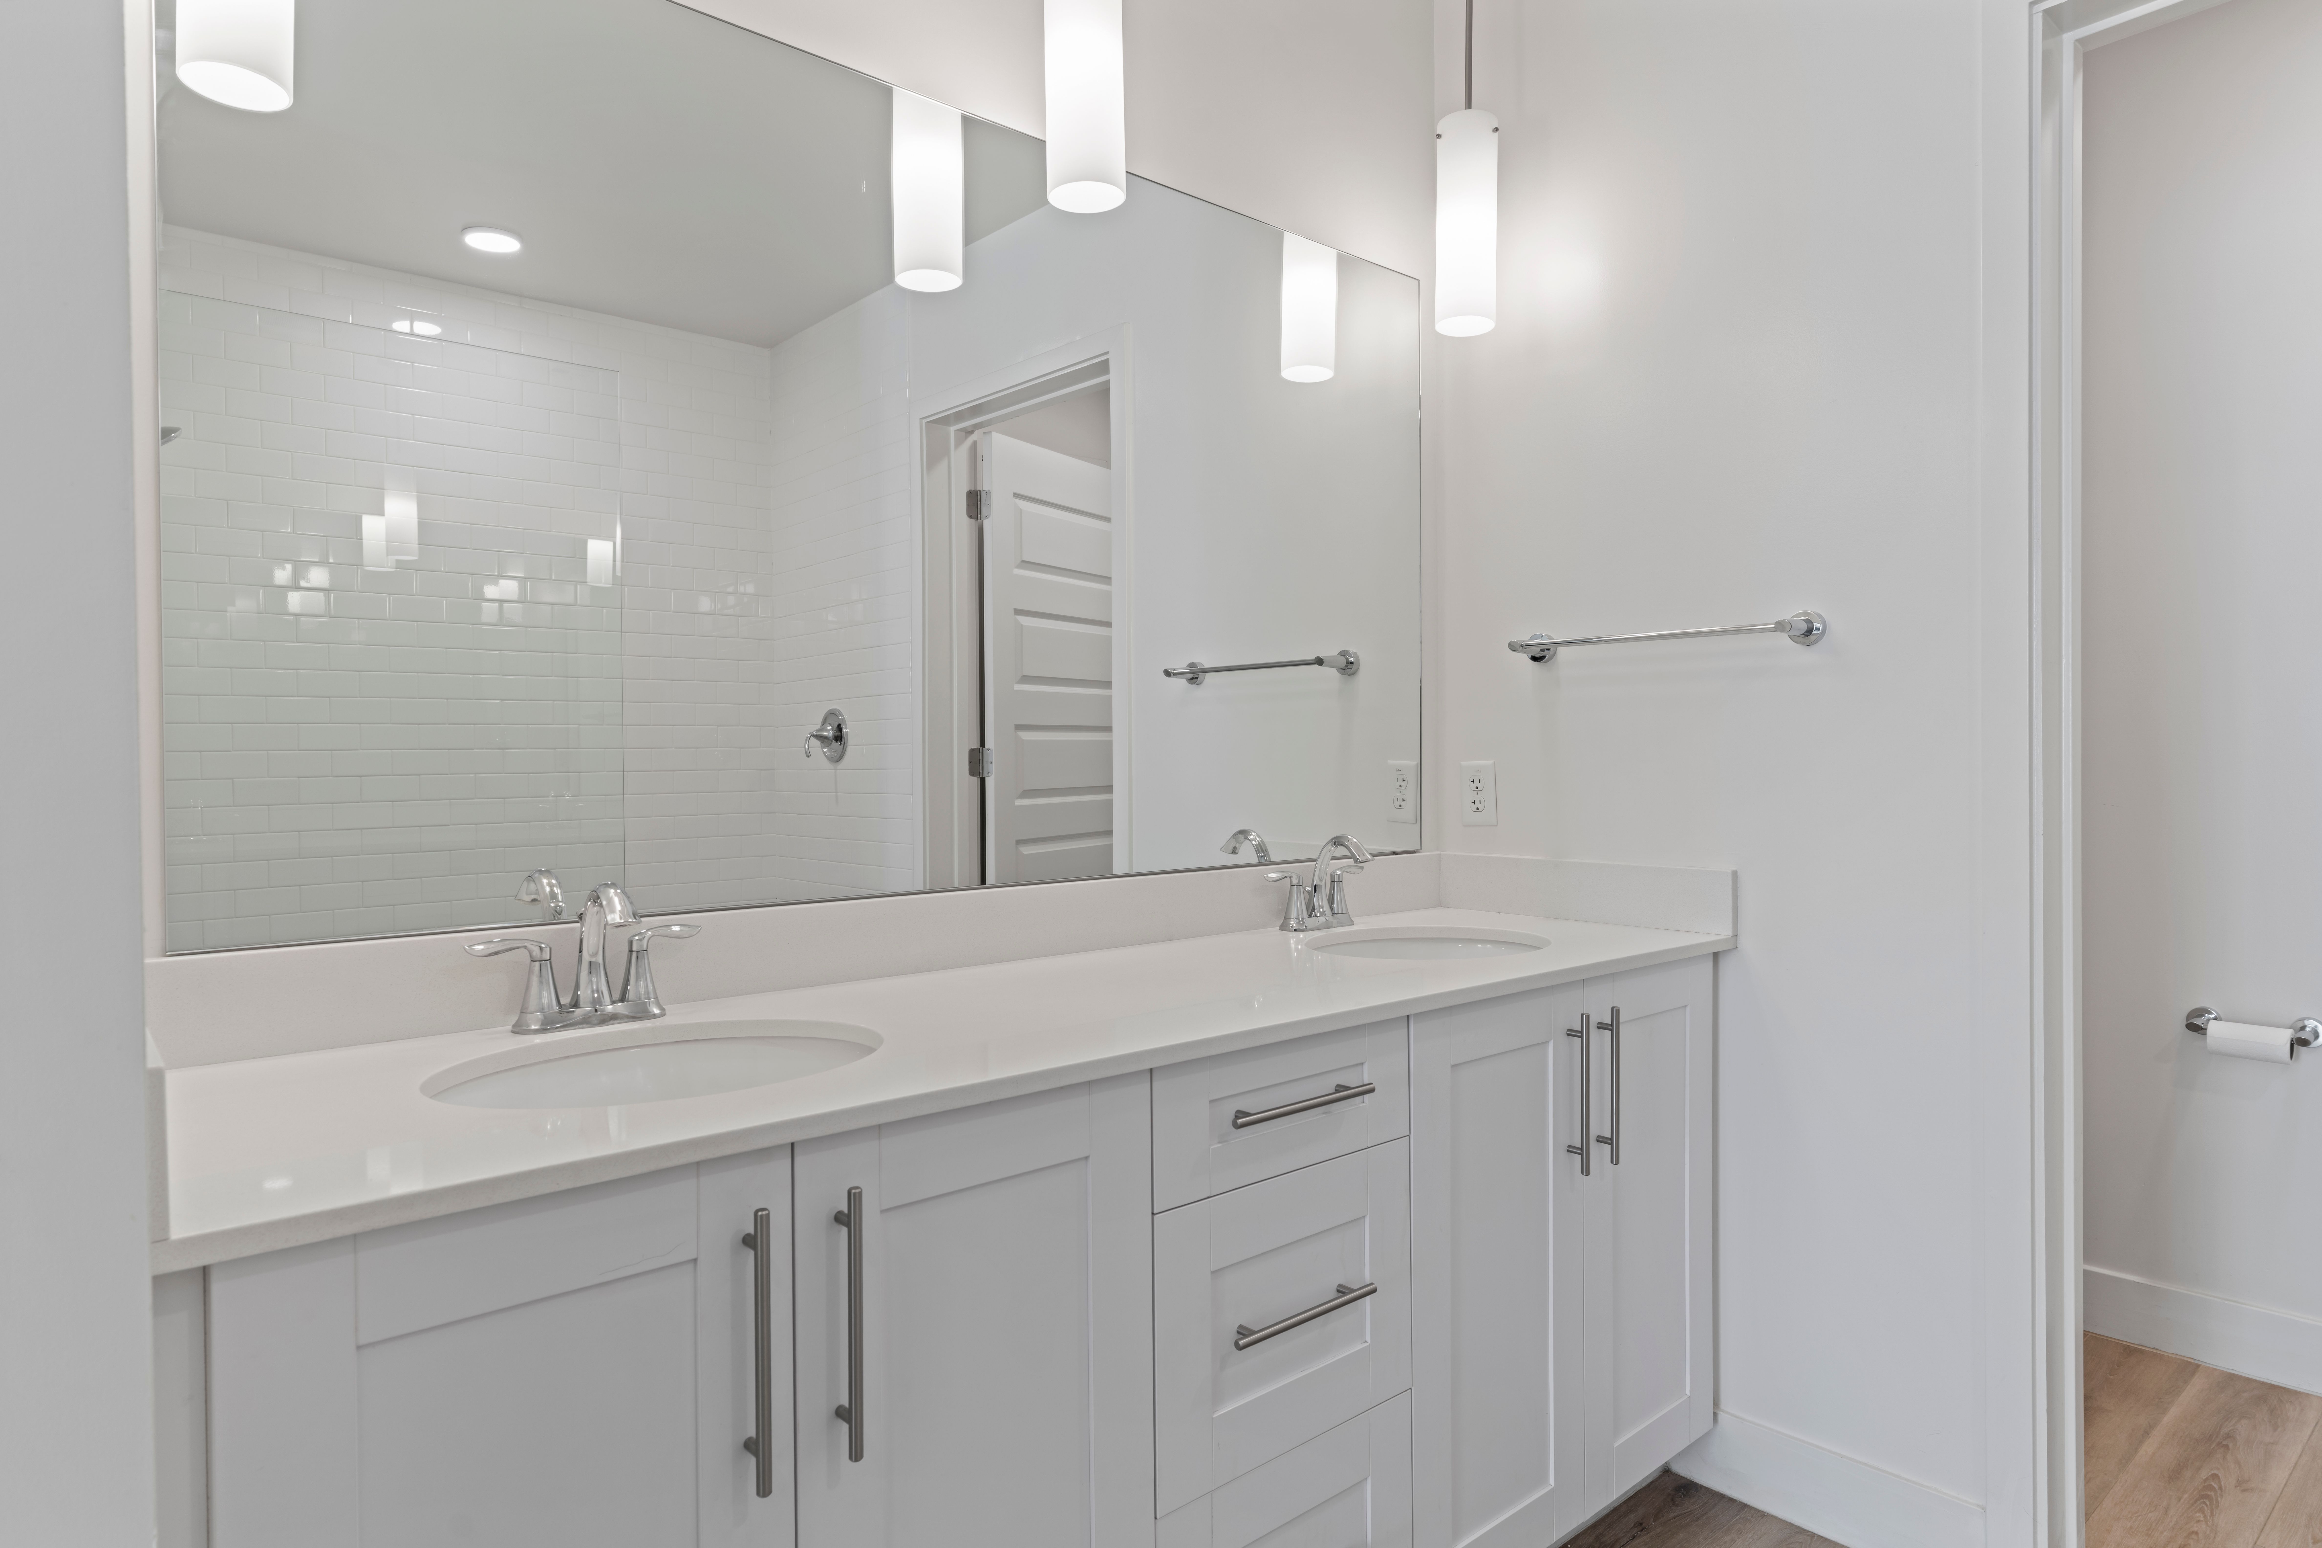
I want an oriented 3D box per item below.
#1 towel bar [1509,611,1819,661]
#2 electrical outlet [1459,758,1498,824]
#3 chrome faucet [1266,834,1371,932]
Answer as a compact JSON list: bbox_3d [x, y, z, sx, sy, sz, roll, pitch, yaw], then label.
[{"bbox_3d":[0.796,-0.220,2.089,0.088,0.054,0.509,-1,0,-40],"label":"towel bar"},{"bbox_3d":[0.590,0.038,2.398,0.007,0.122,0.077,-1,0,-40],"label":"electrical outlet"},{"bbox_3d":[0.289,0.179,2.099,0.243,0.159,0.141,-1,0,-40],"label":"chrome faucet"}]

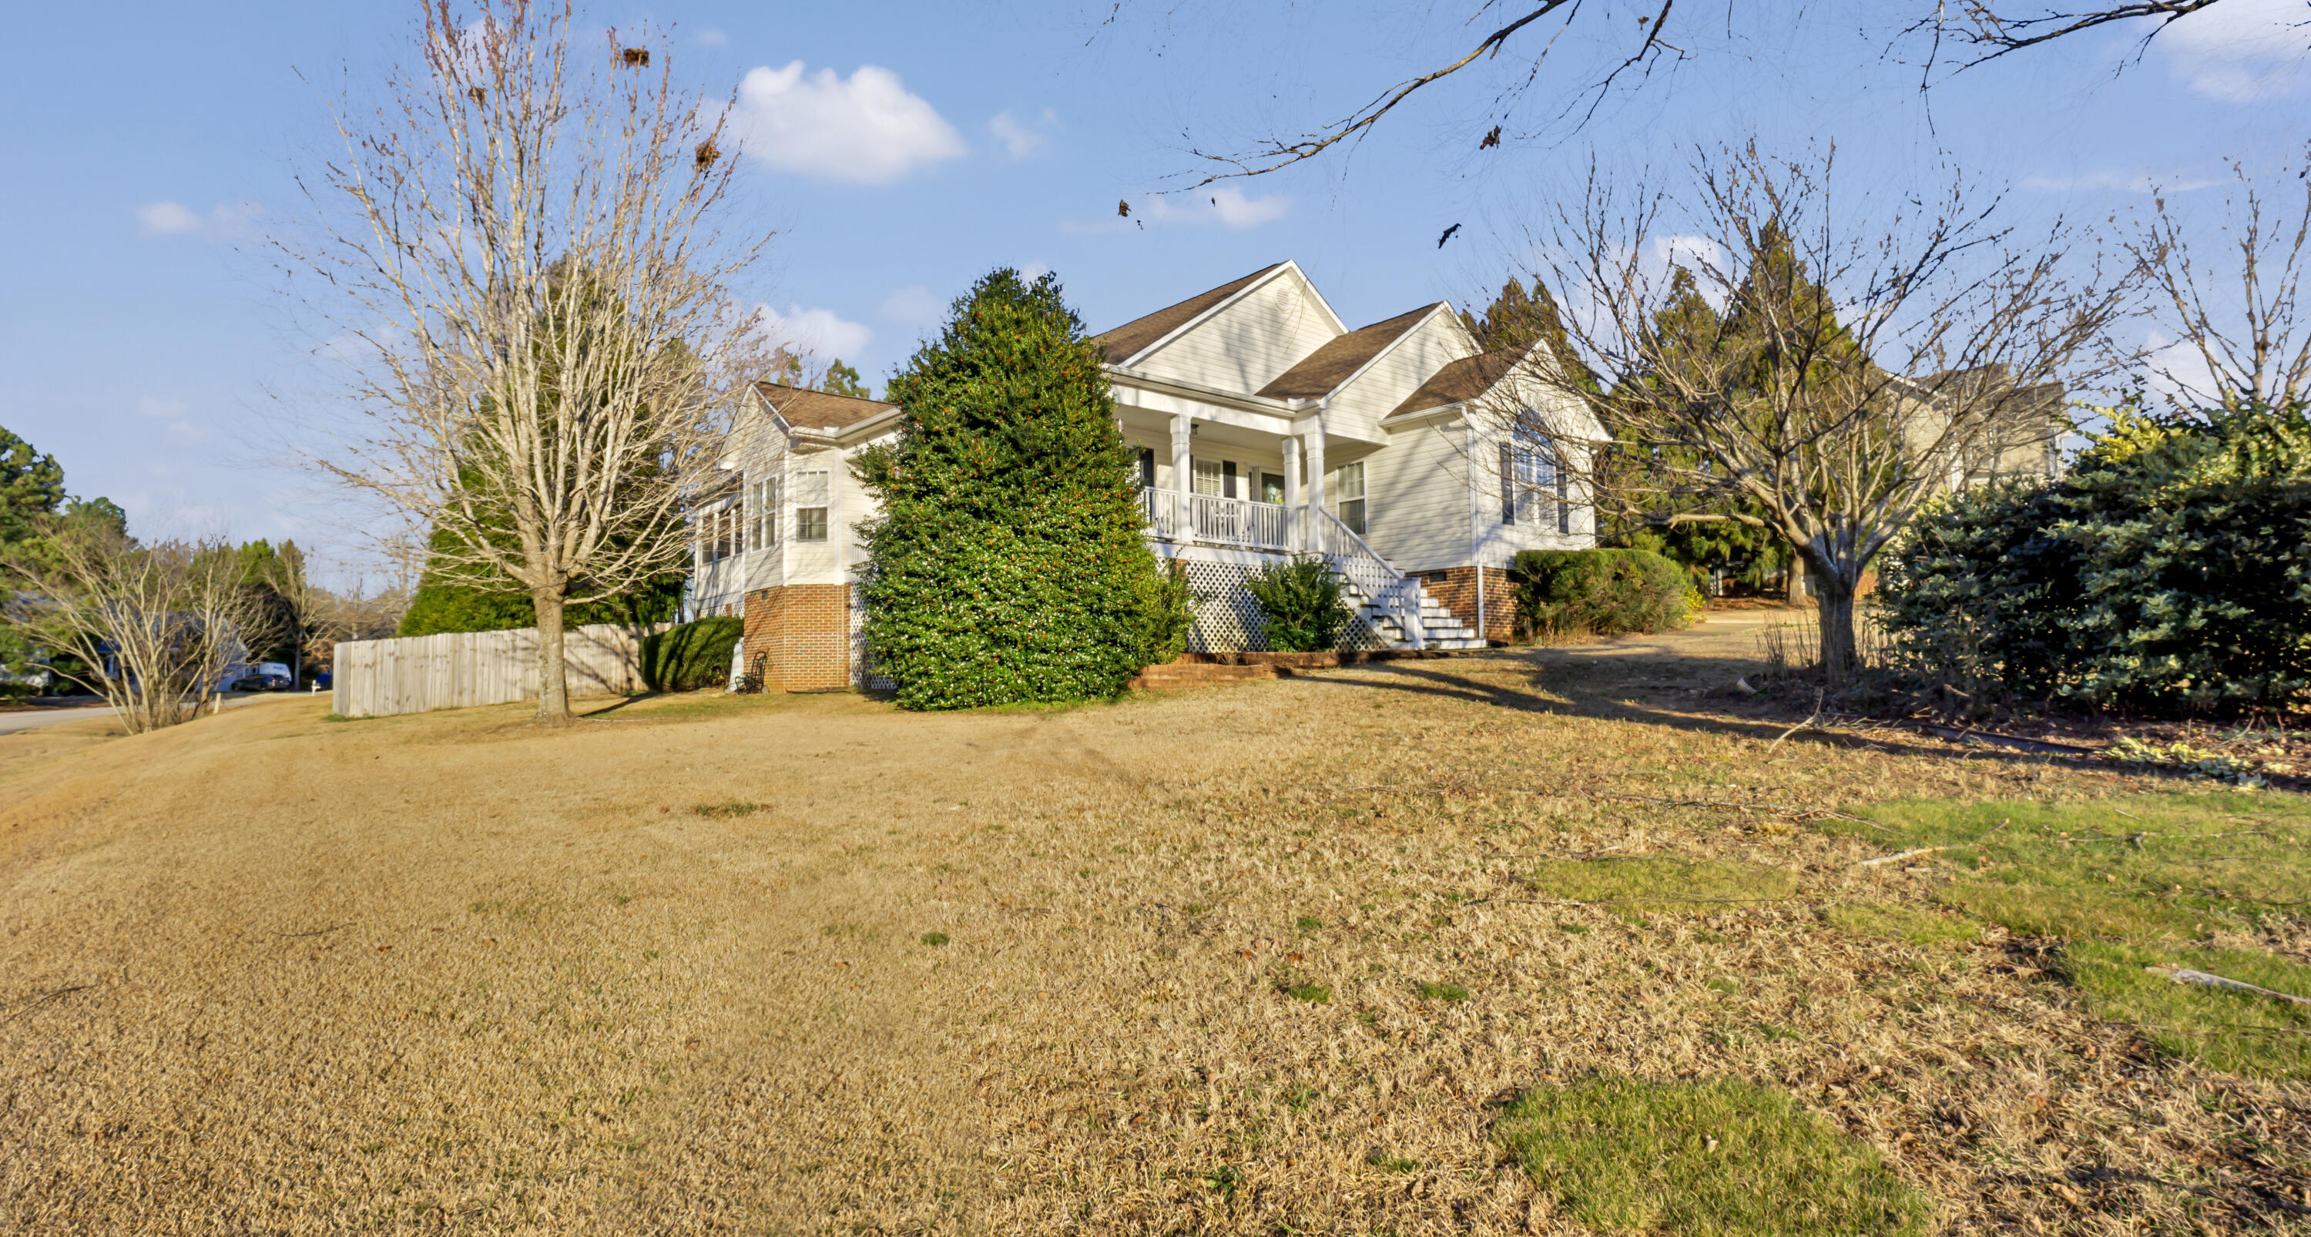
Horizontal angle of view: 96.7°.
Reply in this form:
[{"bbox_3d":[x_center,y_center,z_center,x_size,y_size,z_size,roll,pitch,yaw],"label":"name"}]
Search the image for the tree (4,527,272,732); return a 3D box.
[{"bbox_3d":[-26.063,0.276,26.087,4.800,5.212,4.800,1,-3,-45],"label":"tree"}]

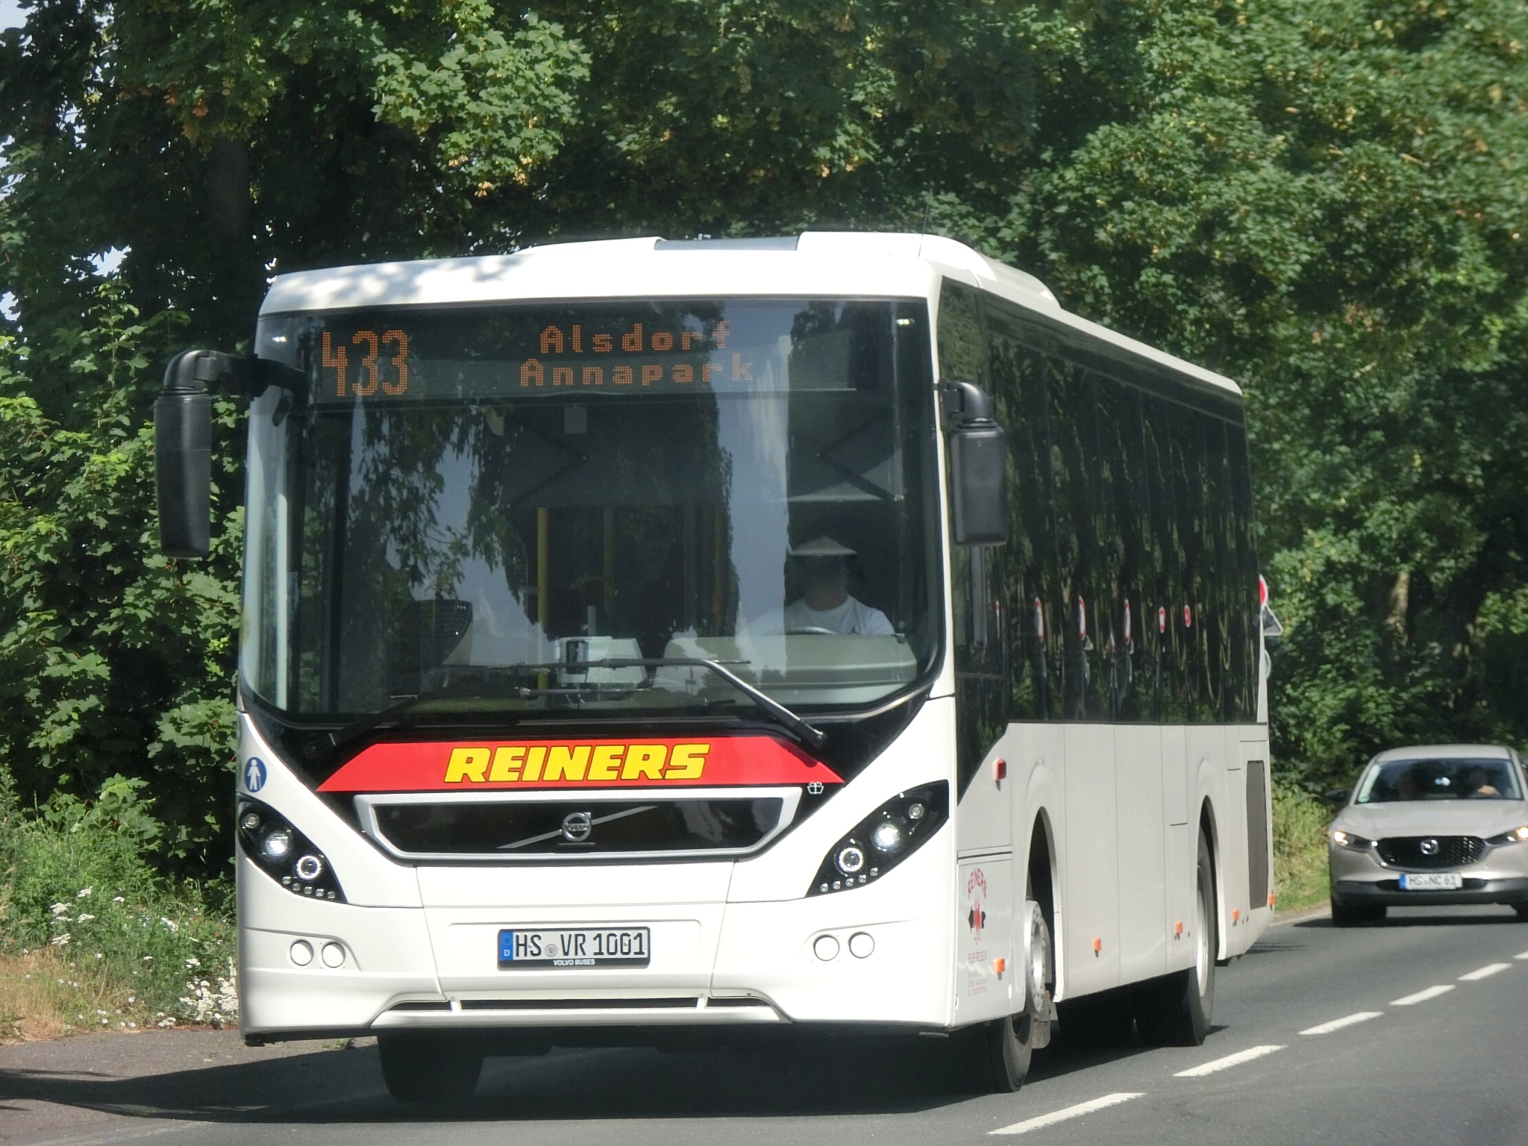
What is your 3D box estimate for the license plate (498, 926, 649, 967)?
[{"bbox_3d":[-0.656,1.296,27.777,0.533,0.126,0.020,-1,-1,9],"label":"license plate"}]

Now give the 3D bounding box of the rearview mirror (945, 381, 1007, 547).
[{"bbox_3d":[0.734,-0.389,28.087,0.221,0.583,0.221,-1,-1,-3],"label":"rearview mirror"}]

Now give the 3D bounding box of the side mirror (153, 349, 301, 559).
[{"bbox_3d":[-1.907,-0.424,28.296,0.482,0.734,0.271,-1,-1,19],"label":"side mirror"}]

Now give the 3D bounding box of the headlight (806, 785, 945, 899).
[{"bbox_3d":[0.393,0.921,27.792,0.462,0.392,0.271,-1,-1,9],"label":"headlight"}]

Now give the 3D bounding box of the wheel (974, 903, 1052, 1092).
[{"bbox_3d":[0.840,1.468,30.336,0.281,0.970,0.970,-1,-1,9],"label":"wheel"}]

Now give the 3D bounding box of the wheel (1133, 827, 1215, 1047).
[{"bbox_3d":[1.800,1.611,35.849,0.281,0.970,0.970,-1,-1,9],"label":"wheel"}]

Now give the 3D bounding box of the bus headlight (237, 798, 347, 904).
[{"bbox_3d":[-1.659,0.965,28.135,0.462,0.392,0.271,-1,-1,9],"label":"bus headlight"}]

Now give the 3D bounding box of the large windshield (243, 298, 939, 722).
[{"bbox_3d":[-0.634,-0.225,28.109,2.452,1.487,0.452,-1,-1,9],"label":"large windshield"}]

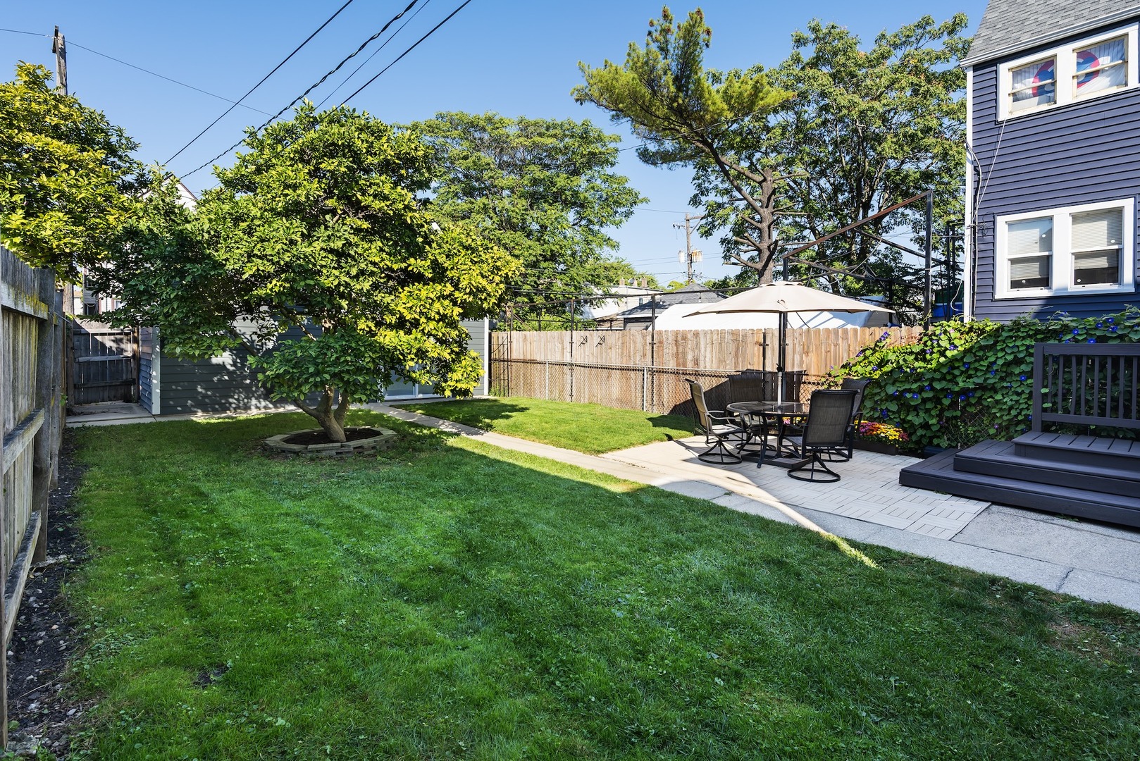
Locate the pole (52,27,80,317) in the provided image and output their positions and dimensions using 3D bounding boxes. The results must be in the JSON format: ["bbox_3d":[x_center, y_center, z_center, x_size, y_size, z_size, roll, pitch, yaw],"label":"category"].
[{"bbox_3d":[-15.100,-5.000,15.200,0.350,10.800,0.350,3,4,45],"label":"pole"}]

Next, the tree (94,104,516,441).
[{"bbox_3d":[-3.550,-1.550,7.700,5.400,5.100,5.200,0,3,0],"label":"tree"}]

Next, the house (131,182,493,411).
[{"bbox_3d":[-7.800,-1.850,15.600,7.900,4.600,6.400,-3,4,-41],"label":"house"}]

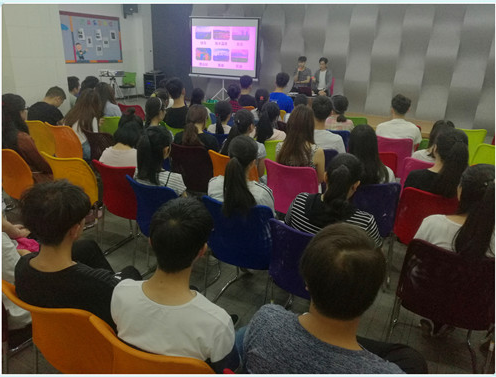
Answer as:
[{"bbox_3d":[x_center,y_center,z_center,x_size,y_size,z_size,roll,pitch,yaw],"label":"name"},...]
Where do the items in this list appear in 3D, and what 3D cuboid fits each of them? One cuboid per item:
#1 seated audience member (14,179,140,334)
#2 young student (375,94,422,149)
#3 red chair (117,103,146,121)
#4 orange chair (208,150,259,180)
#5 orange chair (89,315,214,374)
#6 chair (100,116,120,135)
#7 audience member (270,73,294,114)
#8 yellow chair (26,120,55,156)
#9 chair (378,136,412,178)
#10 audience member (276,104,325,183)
[{"bbox_3d":[-0.638,0.471,1.775,0.500,1.260,0.820,5,20,8],"label":"seated audience member"},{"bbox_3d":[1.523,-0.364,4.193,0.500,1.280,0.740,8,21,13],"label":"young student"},{"bbox_3d":[-1.490,-0.789,5.556,0.480,0.830,0.550,13,23,24],"label":"red chair"},{"bbox_3d":[-0.042,0.055,3.445,0.460,0.800,0.520,12,22,25],"label":"orange chair"},{"bbox_3d":[-0.218,0.777,1.563,0.470,0.860,0.560,11,22,22],"label":"orange chair"},{"bbox_3d":[-1.621,-0.518,4.867,0.460,0.800,0.520,8,21,16],"label":"chair"},{"bbox_3d":[0.532,-0.991,5.657,0.480,1.290,0.750,9,21,19],"label":"audience member"},{"bbox_3d":[-2.261,-0.421,4.655,0.470,0.860,0.560,11,22,23],"label":"yellow chair"},{"bbox_3d":[1.544,-0.193,4.367,0.480,0.830,0.550,8,21,13],"label":"chair"},{"bbox_3d":[0.522,-0.151,3.595,0.460,1.270,0.780,10,21,21],"label":"audience member"}]

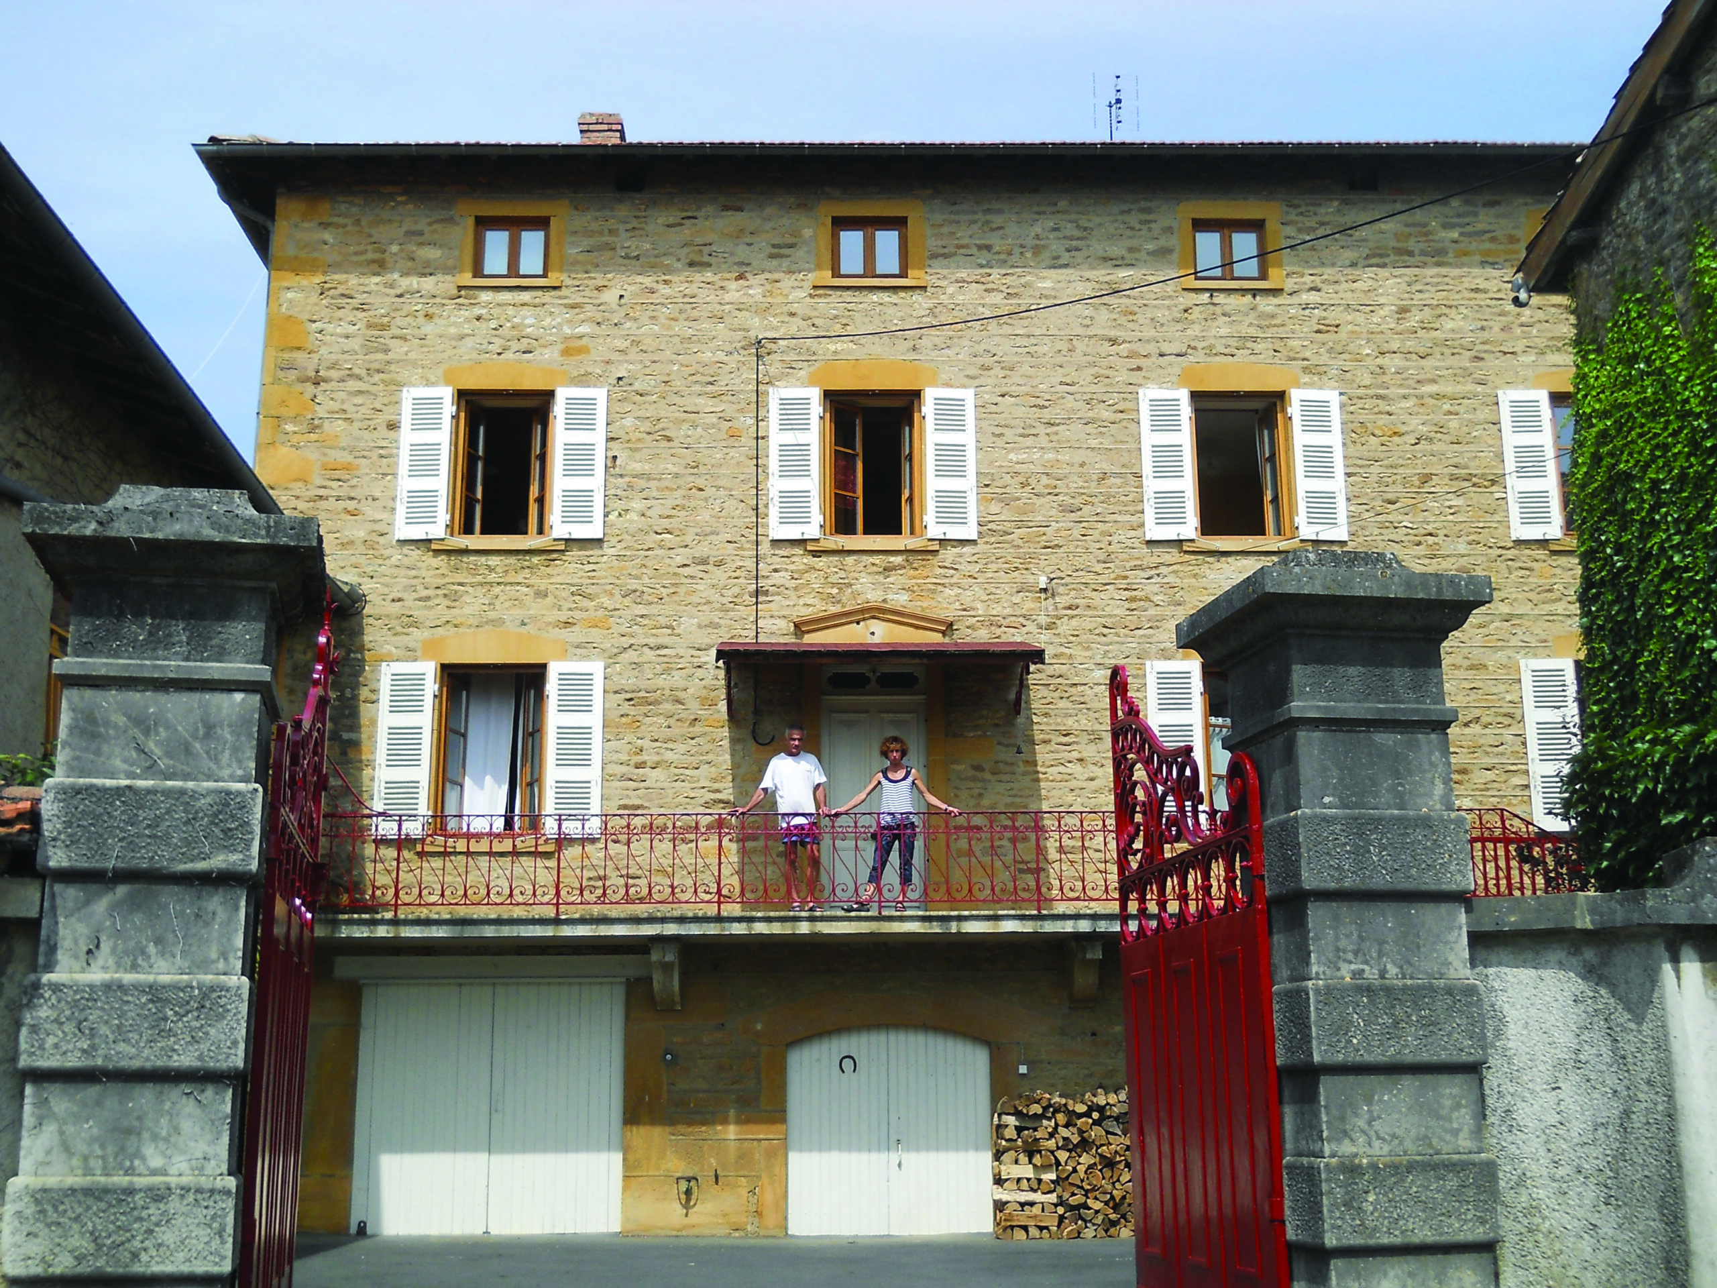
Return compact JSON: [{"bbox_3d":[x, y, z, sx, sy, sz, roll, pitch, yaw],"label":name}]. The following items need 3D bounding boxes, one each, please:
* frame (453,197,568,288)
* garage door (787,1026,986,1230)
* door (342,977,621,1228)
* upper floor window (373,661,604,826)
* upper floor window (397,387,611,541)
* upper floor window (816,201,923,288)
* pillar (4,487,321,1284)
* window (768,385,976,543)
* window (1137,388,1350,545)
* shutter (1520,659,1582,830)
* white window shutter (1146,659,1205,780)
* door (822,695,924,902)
[{"bbox_3d":[-3.624,-4.192,21.292,1.167,0.973,0.180,0,-14,-2],"label":"frame"},{"bbox_3d":[0.297,4.596,19.277,1.948,1.914,0.100,0,-14,-2],"label":"garage door"},{"bbox_3d":[-3.476,4.367,19.222,2.519,2.342,0.100,0,-14,-2],"label":"door"},{"bbox_3d":[-3.605,1.037,19.942,2.195,1.753,0.180,0,-14,-2],"label":"upper floor window"},{"bbox_3d":[-3.607,-1.835,20.655,2.091,1.627,0.180,0,-14,-2],"label":"upper floor window"},{"bbox_3d":[0.116,-4.216,21.409,1.181,0.974,0.180,0,-14,-2],"label":"upper floor window"},{"bbox_3d":[-1.845,1.136,5.304,0.740,3.120,0.740,2,-14,-11],"label":"pillar"},{"bbox_3d":[0.154,-1.839,20.768,2.109,1.632,0.180,0,-14,-2],"label":"window"},{"bbox_3d":[3.957,-1.839,20.881,2.084,1.633,0.180,0,-14,-2],"label":"window"},{"bbox_3d":[6.913,1.000,20.212,0.552,1.756,0.050,0,-14,-2],"label":"shutter"},{"bbox_3d":[3.156,1.019,20.096,0.555,1.748,0.050,0,-14,-2],"label":"white window shutter"},{"bbox_3d":[0.164,1.601,20.120,1.063,2.179,0.100,0,-14,-2],"label":"door"}]

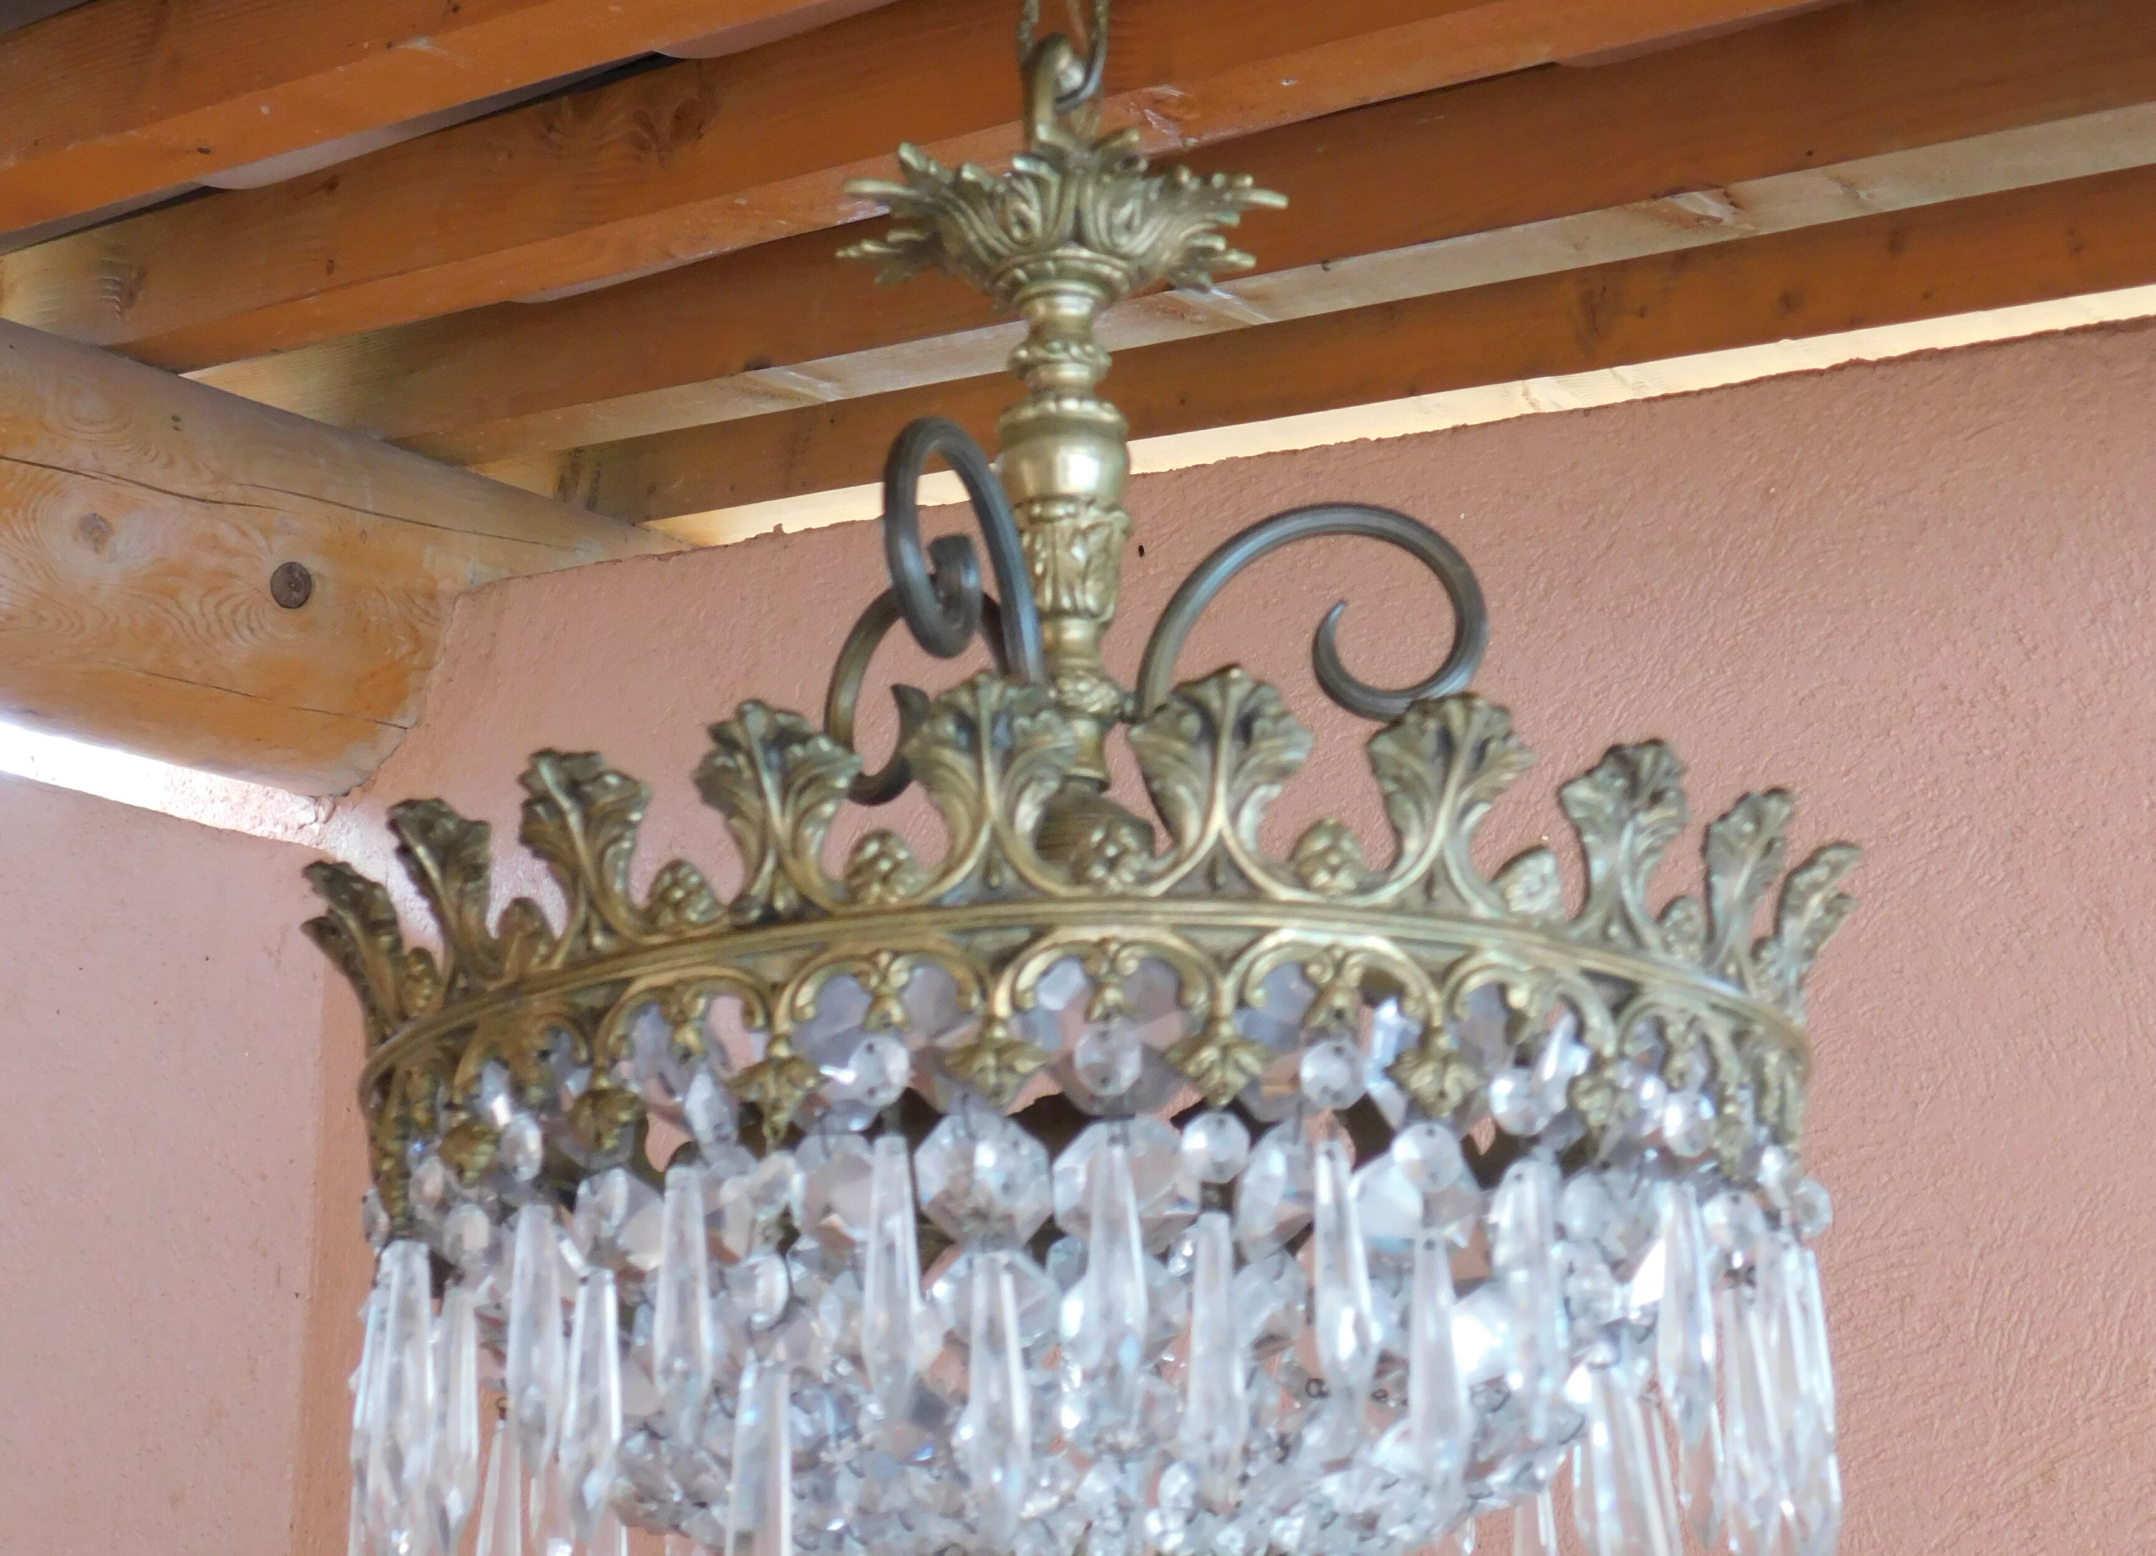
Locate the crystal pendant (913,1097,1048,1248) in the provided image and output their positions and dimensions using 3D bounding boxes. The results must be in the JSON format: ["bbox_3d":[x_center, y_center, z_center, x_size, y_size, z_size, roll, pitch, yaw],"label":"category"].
[{"bbox_3d":[-0.021,0.088,0.842,0.031,0.033,0.014,-3,-8,8],"label":"crystal pendant"}]

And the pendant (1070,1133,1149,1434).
[{"bbox_3d":[0.007,0.105,0.787,0.016,0.065,0.011,0,-19,-1],"label":"pendant"}]

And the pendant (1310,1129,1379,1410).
[{"bbox_3d":[0.059,0.110,0.841,0.013,0.061,0.011,4,-18,-17],"label":"pendant"}]

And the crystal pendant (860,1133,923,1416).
[{"bbox_3d":[-0.041,0.107,0.813,0.014,0.062,0.011,-5,-18,12],"label":"crystal pendant"}]

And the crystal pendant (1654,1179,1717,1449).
[{"bbox_3d":[0.146,0.128,0.896,0.011,0.065,0.013,-15,-22,37],"label":"crystal pendant"}]

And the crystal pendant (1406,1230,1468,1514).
[{"bbox_3d":[0.079,0.129,0.816,0.014,0.062,0.011,6,-19,-22],"label":"crystal pendant"}]

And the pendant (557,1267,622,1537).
[{"bbox_3d":[-0.113,0.145,0.865,0.014,0.064,0.012,-14,-22,37],"label":"pendant"}]

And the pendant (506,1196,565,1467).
[{"bbox_3d":[-0.120,0.124,0.832,0.015,0.060,0.011,-18,-25,39],"label":"pendant"}]

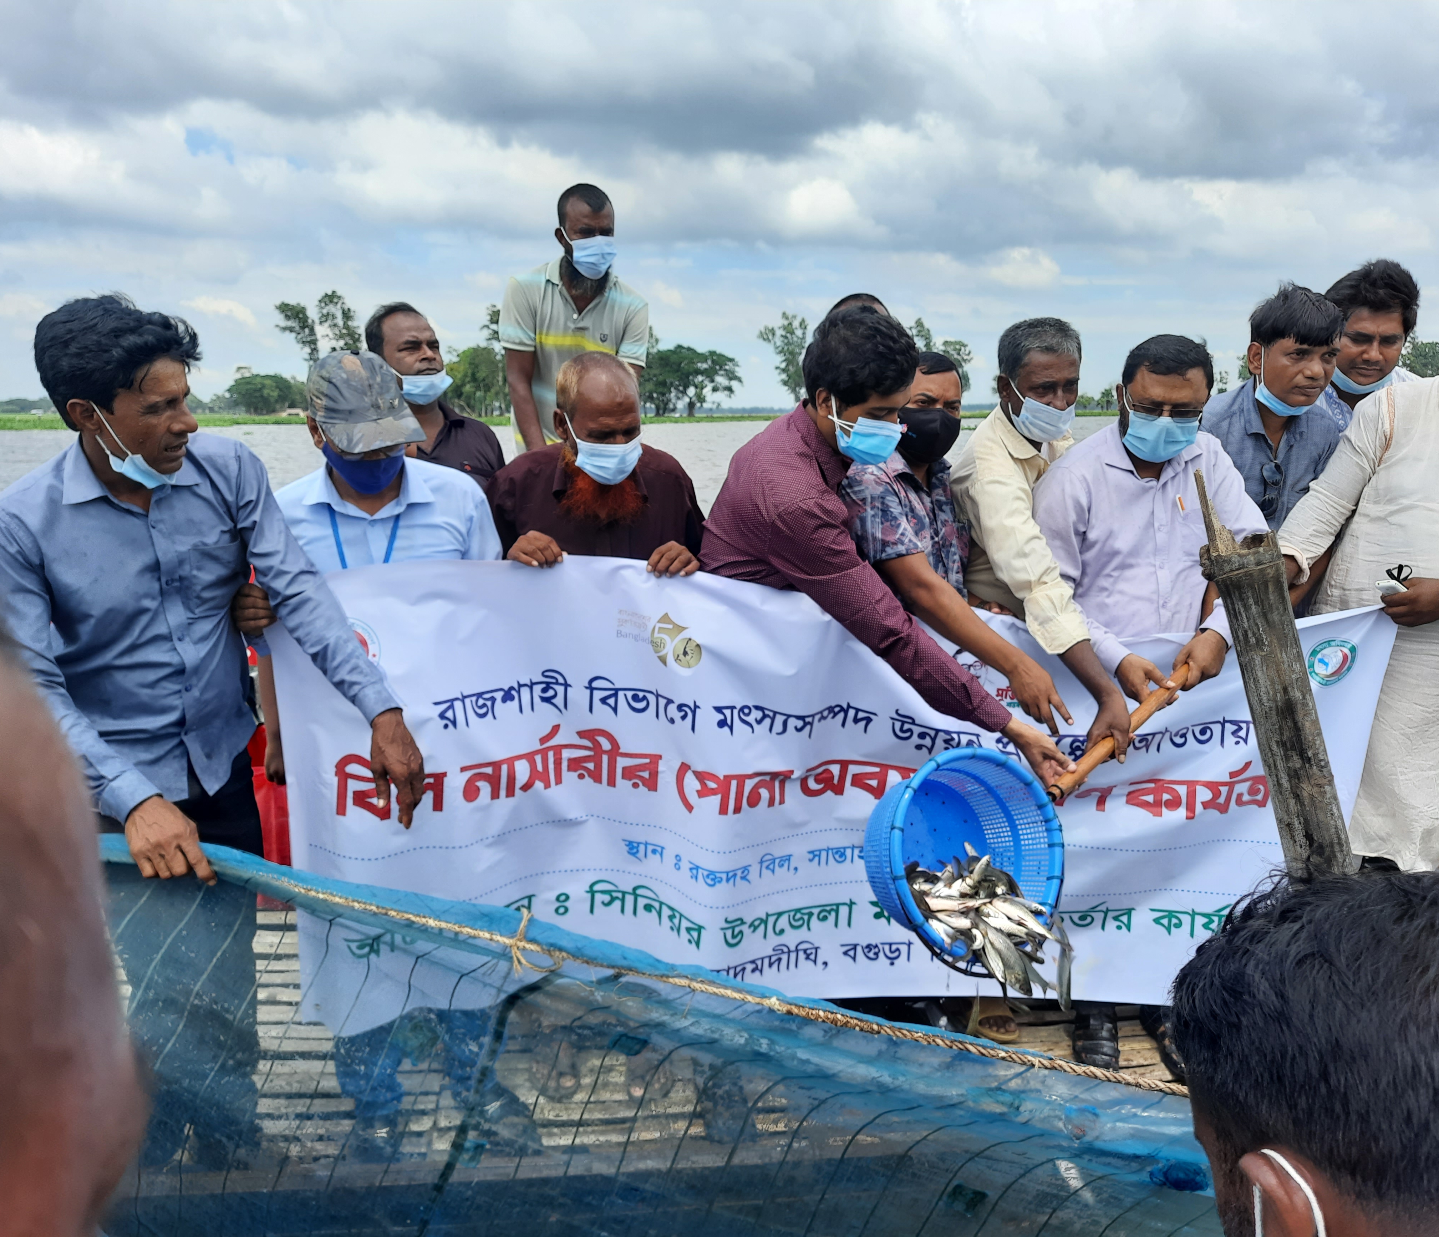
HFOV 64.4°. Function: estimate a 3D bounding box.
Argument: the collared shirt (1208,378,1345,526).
[{"bbox_3d":[1.155,-0.169,2.369,0.410,0.620,0.280,2,11,10],"label":"collared shirt"}]

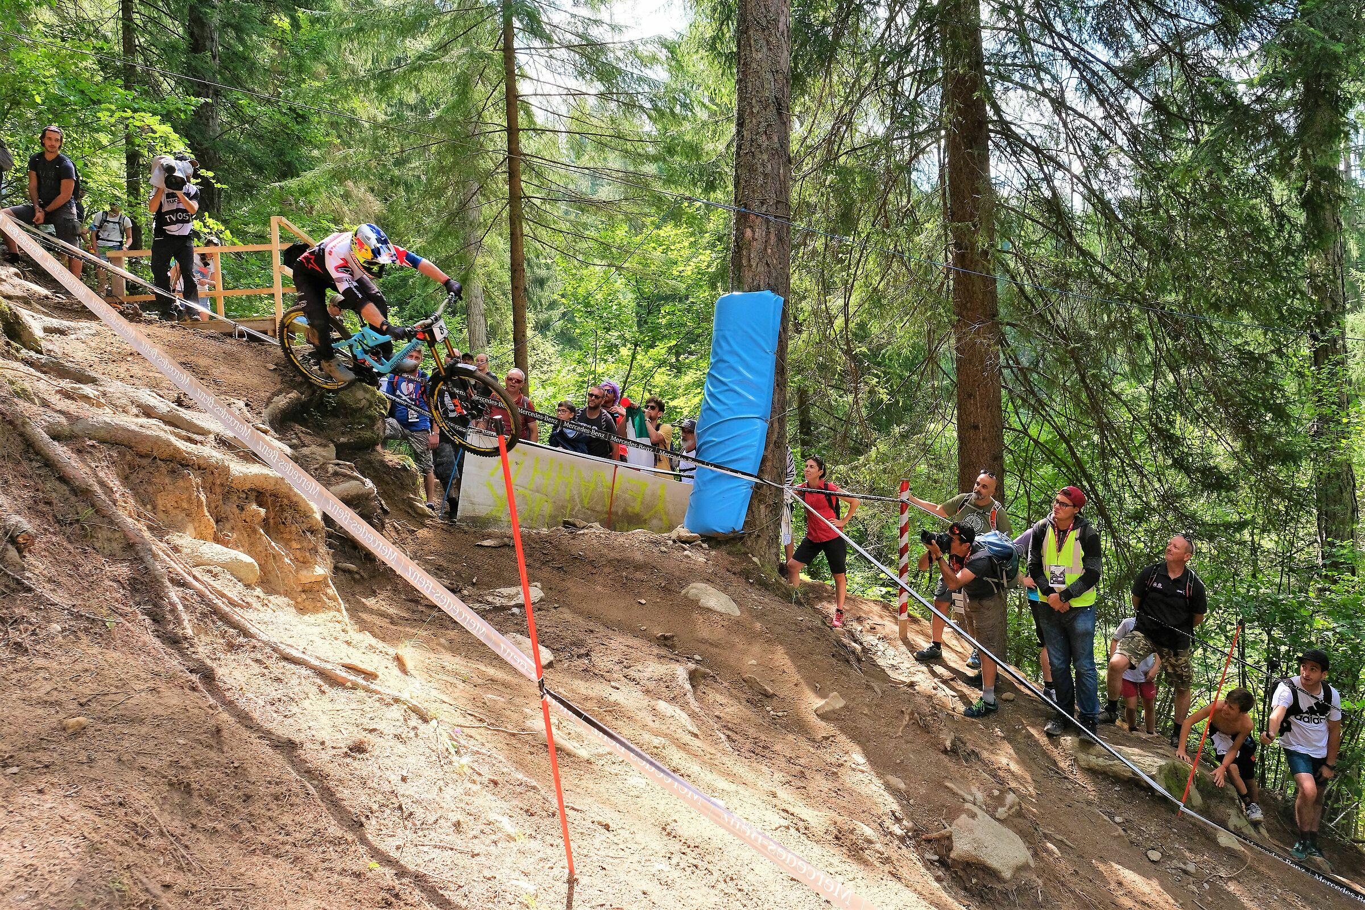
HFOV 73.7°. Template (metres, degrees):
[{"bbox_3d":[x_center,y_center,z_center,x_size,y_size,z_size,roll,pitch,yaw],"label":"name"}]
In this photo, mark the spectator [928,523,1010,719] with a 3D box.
[{"bbox_3d":[2.130,1.211,6.800,0.600,1.430,0.490,-2,1,-12],"label":"spectator"}]

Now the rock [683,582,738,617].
[{"bbox_3d":[0.184,0.965,6.100,0.360,0.150,0.230,10,7,-17],"label":"rock"}]

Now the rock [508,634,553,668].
[{"bbox_3d":[-0.770,0.989,4.600,0.220,0.120,0.170,10,7,-17],"label":"rock"}]

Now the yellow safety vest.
[{"bbox_3d":[2.803,0.785,6.600,0.410,0.620,0.270,0,2,41],"label":"yellow safety vest"}]

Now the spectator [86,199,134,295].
[{"bbox_3d":[-8.811,-3.070,14.000,0.600,1.660,0.380,0,-2,-30],"label":"spectator"}]

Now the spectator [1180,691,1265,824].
[{"bbox_3d":[4.198,2.331,7.100,0.580,1.000,0.620,-2,-2,41],"label":"spectator"}]

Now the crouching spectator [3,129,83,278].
[{"bbox_3d":[-6.448,-2.493,9.200,0.660,1.570,0.520,-2,1,-23],"label":"crouching spectator"}]

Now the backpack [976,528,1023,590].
[{"bbox_3d":[2.462,0.810,7.050,0.250,0.460,0.300,-27,2,-6],"label":"backpack"}]

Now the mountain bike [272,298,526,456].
[{"bbox_3d":[-2.003,-0.662,6.372,1.950,1.060,0.780,22,38,10],"label":"mountain bike"}]

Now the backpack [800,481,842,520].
[{"bbox_3d":[1.374,0.443,8.780,0.320,0.420,0.250,-1,-2,30],"label":"backpack"}]

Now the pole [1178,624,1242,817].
[{"bbox_3d":[3.740,1.879,6.450,0.035,1.420,0.035,18,2,29],"label":"pole"}]

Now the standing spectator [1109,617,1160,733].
[{"bbox_3d":[3.777,1.717,7.600,0.360,1.200,0.260,-1,1,30],"label":"standing spectator"}]

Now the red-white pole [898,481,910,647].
[{"bbox_3d":[1.909,0.920,7.850,0.085,1.430,0.085,1,-1,0],"label":"red-white pole"}]

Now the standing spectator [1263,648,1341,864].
[{"bbox_3d":[4.598,2.190,6.750,0.530,1.560,0.440,-1,1,37],"label":"standing spectator"}]

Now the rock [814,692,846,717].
[{"bbox_3d":[0.876,1.481,5.400,0.170,0.110,0.130,10,7,-17],"label":"rock"}]

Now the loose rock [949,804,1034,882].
[{"bbox_3d":[1.656,2.085,4.900,0.410,0.270,0.330,10,7,-17],"label":"loose rock"}]

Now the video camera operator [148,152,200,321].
[{"bbox_3d":[-5.450,-2.343,9.750,0.580,1.780,0.650,1,-2,-37],"label":"video camera operator"}]

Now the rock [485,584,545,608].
[{"bbox_3d":[-1.185,0.983,6.400,0.420,0.110,0.320,-1,-1,0],"label":"rock"}]

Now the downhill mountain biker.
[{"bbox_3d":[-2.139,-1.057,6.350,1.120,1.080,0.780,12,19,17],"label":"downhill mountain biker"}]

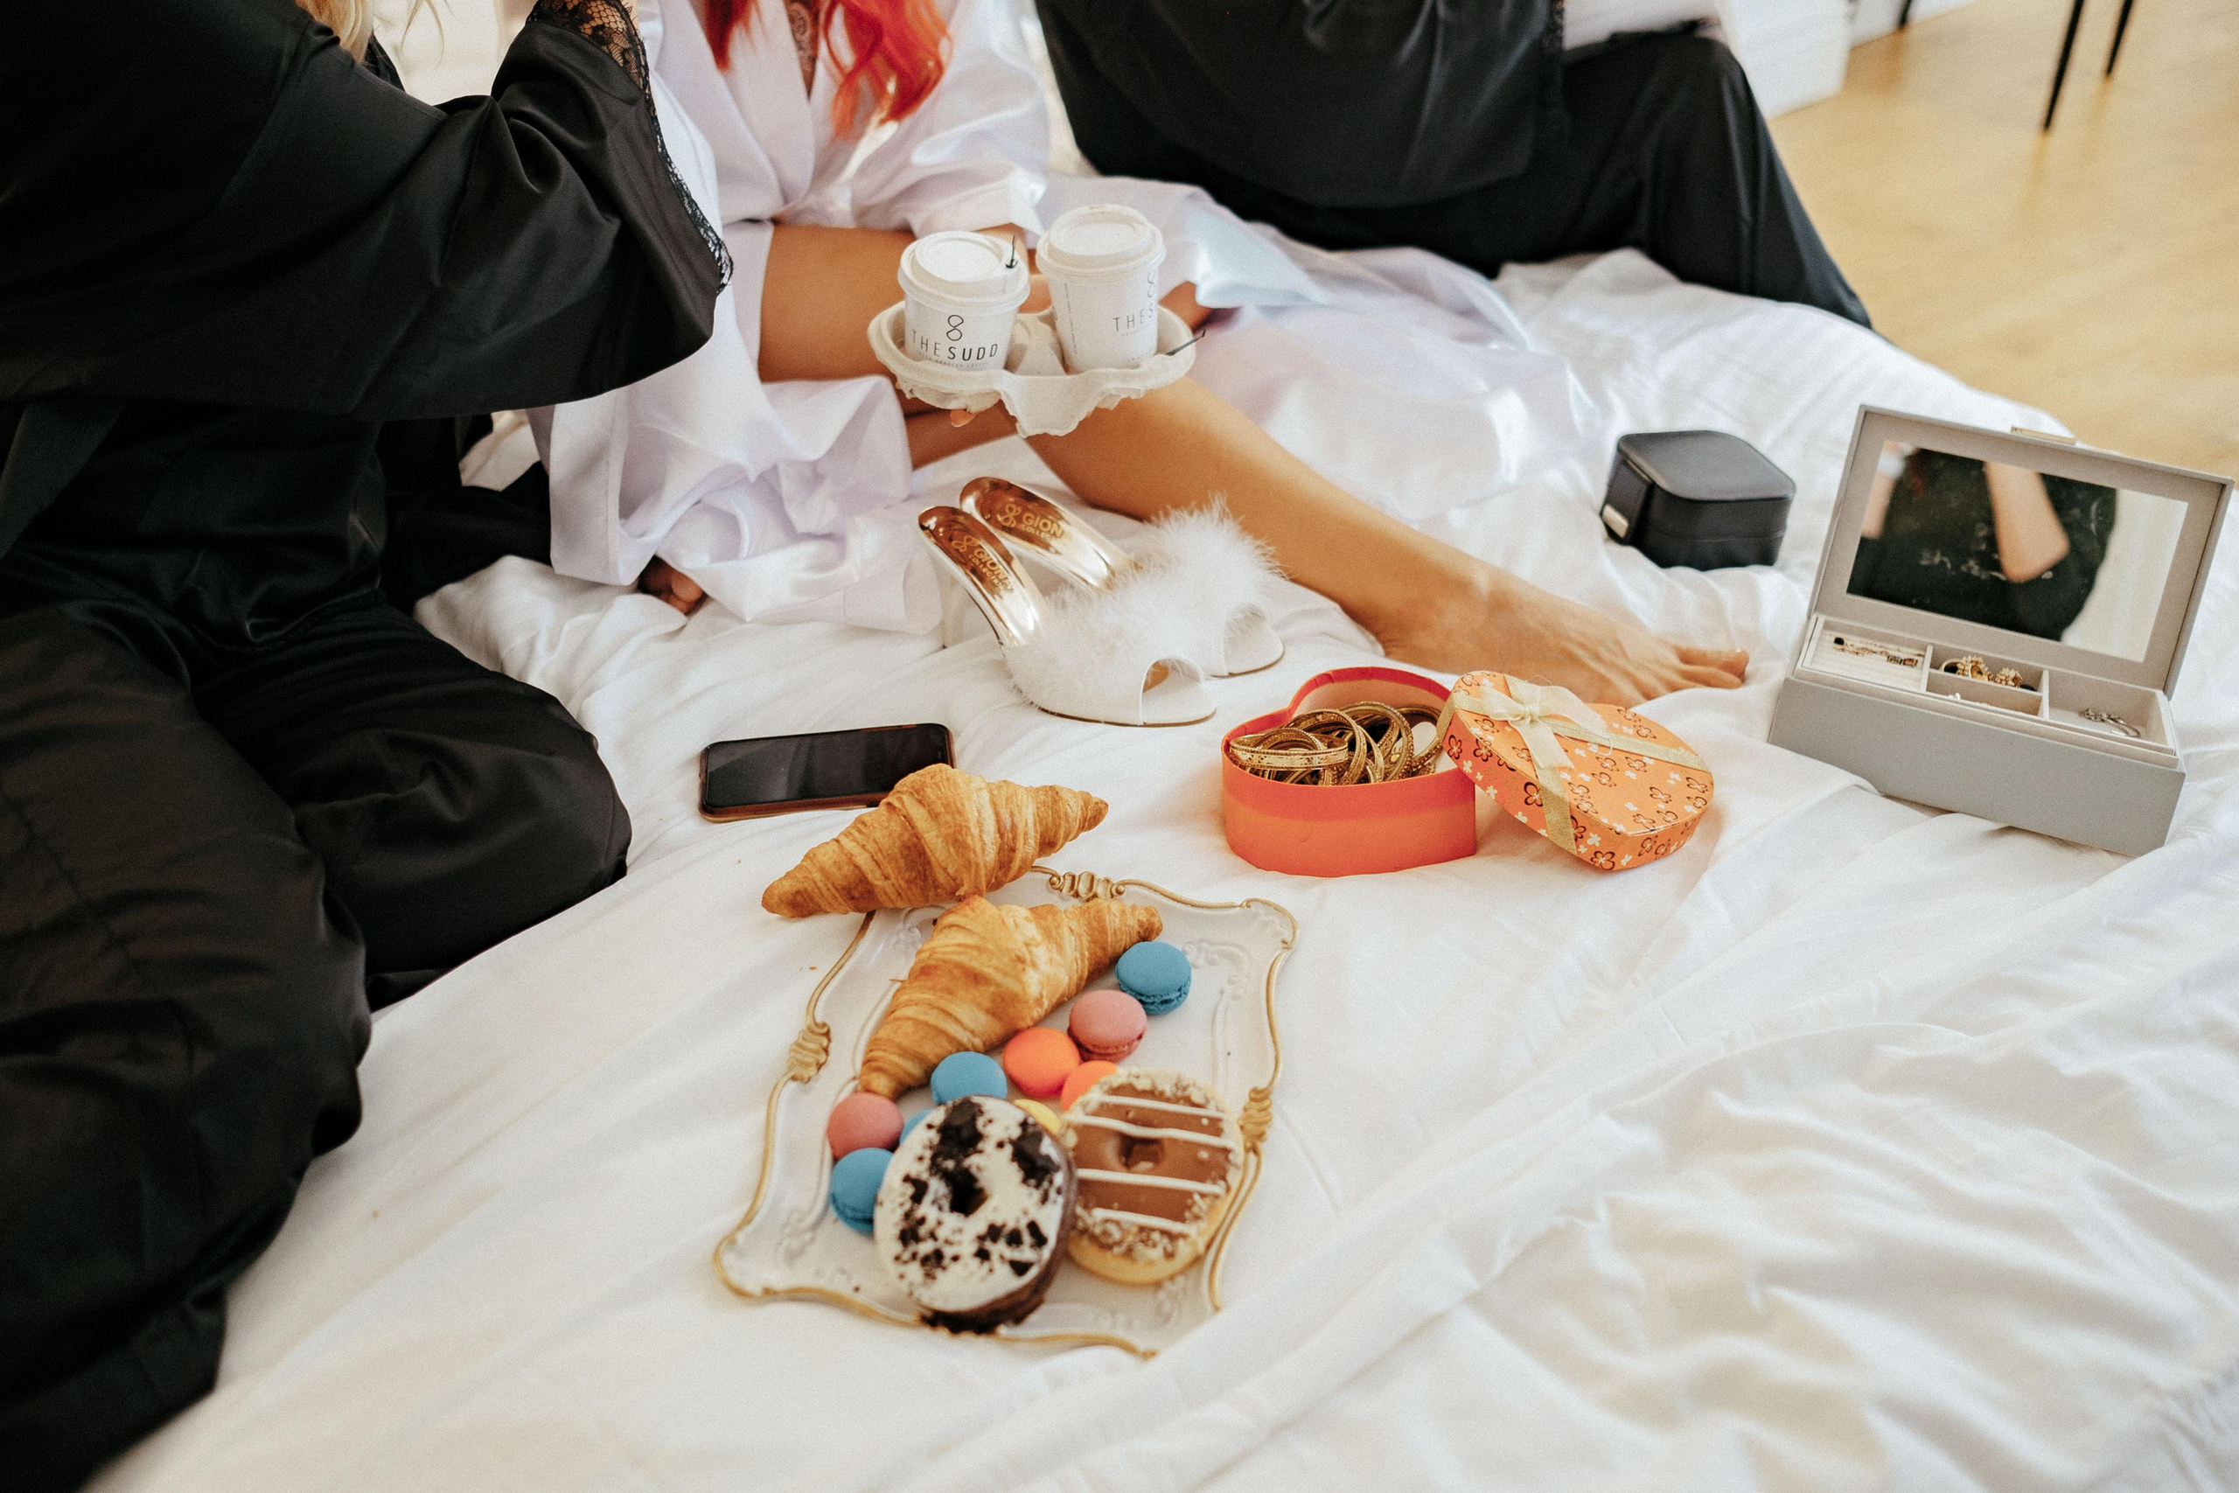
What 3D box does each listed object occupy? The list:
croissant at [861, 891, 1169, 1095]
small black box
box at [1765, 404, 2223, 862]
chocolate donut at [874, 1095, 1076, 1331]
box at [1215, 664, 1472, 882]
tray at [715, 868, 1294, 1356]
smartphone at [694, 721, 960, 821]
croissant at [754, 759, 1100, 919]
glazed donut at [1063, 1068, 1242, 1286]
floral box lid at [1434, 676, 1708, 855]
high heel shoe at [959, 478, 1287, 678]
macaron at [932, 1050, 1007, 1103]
[{"bbox_3d":[-0.058,0.125,1.147,0.198,0.061,0.102,-24,42,-31],"label":"croissant"},{"bbox_3d":[0.420,-0.180,1.590,0.113,0.055,0.113,-4,33,-18],"label":"small black box"},{"bbox_3d":[0.582,-0.086,1.433,0.240,0.204,0.207,15,23,17],"label":"box"},{"bbox_3d":[-0.065,0.213,0.990,0.099,0.036,0.099,-9,55,14],"label":"chocolate donut"},{"bbox_3d":[0.136,0.018,1.316,0.141,0.068,0.151,18,38,27],"label":"box"},{"bbox_3d":[-0.043,0.179,1.109,0.241,0.028,0.323,6,36,6],"label":"tray"},{"bbox_3d":[-0.181,0.017,1.360,0.160,0.011,0.080,-5,34,-10],"label":"smartphone"},{"bbox_3d":[-0.103,0.052,1.243,0.208,0.066,0.091,-13,36,-21],"label":"croissant"},{"bbox_3d":[0.013,0.203,1.032,0.094,0.036,0.094,0,46,0],"label":"glazed donut"},{"bbox_3d":[0.276,0.017,1.282,0.170,0.035,0.157,15,31,-13],"label":"floral box lid"},{"bbox_3d":[0.001,-0.119,1.486,0.218,0.108,0.089,11,35,17],"label":"high heel shoe"},{"bbox_3d":[-0.077,0.174,1.117,0.039,0.020,0.039,1,35,0],"label":"macaron"}]

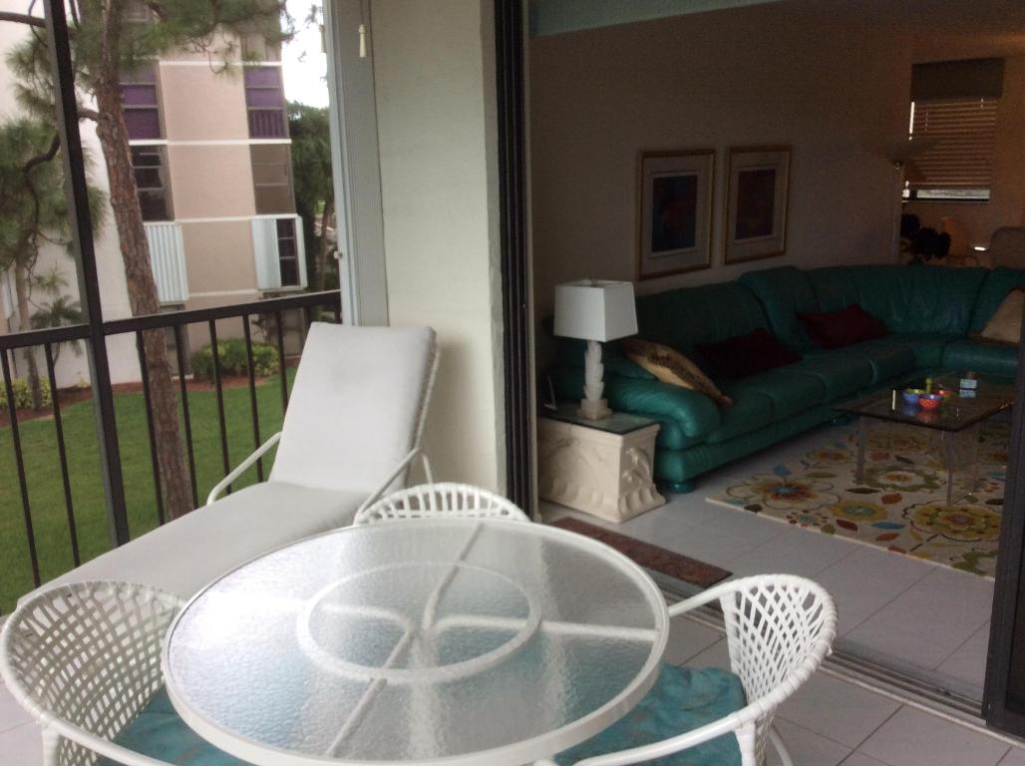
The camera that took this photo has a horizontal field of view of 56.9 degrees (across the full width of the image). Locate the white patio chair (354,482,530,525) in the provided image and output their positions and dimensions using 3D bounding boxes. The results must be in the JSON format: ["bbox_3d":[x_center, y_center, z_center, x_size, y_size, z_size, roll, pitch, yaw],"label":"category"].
[{"bbox_3d":[-0.191,0.734,2.631,0.600,0.750,0.620,-1,13,0],"label":"white patio chair"}]

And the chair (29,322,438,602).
[{"bbox_3d":[-0.867,0.407,3.564,0.670,0.985,1.670,4,14,20],"label":"chair"}]

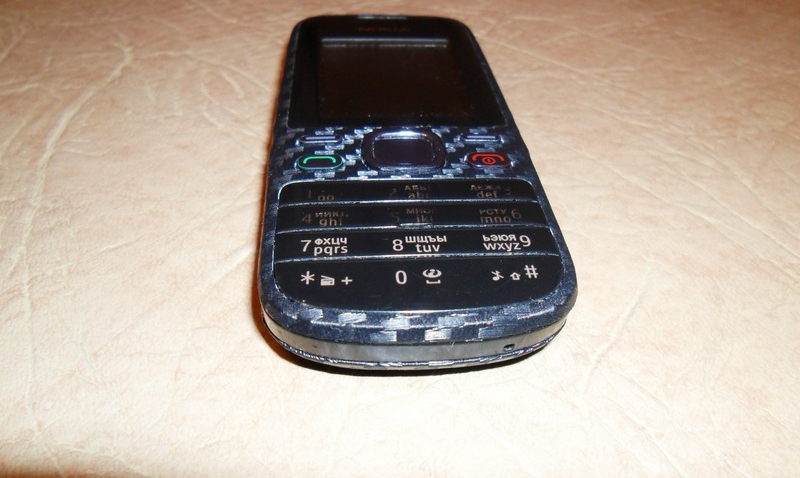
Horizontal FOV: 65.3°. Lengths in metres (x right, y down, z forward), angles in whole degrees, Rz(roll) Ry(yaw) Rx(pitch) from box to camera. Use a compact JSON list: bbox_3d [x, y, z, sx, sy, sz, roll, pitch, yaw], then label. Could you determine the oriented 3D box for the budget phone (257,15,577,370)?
[{"bbox_3d":[-0.001,-0.019,0.123,0.046,0.014,0.108,-1,39,-5],"label":"budget phone"}]

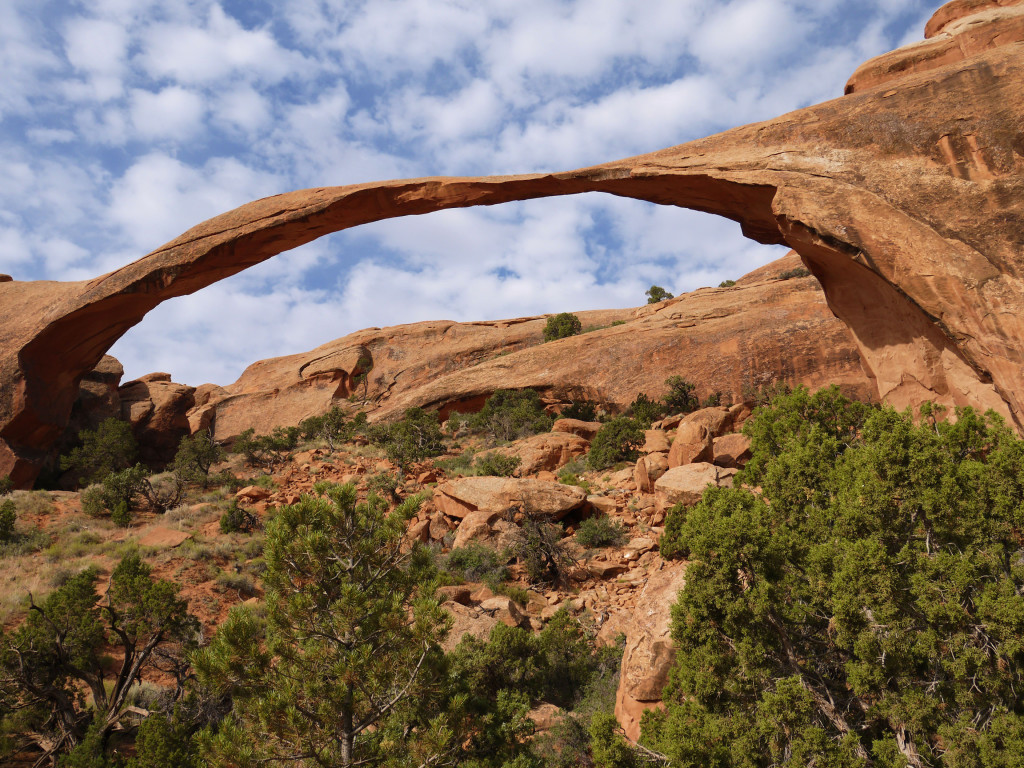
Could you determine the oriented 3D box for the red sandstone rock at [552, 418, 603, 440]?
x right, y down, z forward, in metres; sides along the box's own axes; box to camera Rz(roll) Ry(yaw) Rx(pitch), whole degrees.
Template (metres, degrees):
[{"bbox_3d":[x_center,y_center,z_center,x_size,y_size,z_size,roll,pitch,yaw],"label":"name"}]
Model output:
[{"bbox_3d":[5.615,3.900,71.000,4.157,1.829,3.118,-1,-9,4],"label":"red sandstone rock"}]

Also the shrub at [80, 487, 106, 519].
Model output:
[{"bbox_3d":[-29.810,8.441,59.000,1.850,2.210,1.760,5,-12,-26],"label":"shrub"}]

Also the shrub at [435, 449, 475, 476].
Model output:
[{"bbox_3d":[-4.269,5.829,61.500,2.881,2.017,2.449,1,-9,-4],"label":"shrub"}]

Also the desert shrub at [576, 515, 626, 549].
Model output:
[{"bbox_3d":[5.556,9.323,52.000,3.260,1.950,2.770,-1,-11,6],"label":"desert shrub"}]

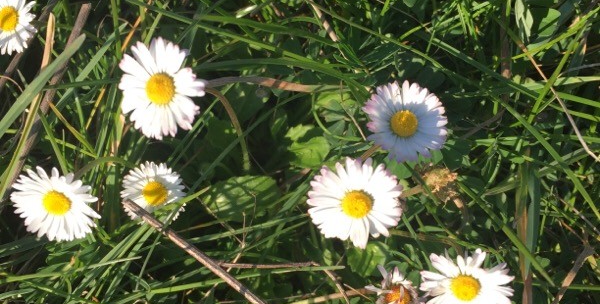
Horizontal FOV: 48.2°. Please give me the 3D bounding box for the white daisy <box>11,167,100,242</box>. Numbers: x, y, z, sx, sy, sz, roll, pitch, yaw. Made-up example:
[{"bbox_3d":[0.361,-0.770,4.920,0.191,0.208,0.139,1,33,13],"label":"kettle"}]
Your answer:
[{"bbox_3d":[-0.083,0.018,0.228,0.031,0.011,0.029,0,108,-9],"label":"white daisy"}]

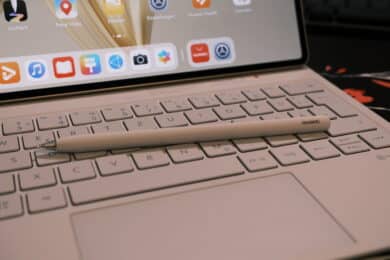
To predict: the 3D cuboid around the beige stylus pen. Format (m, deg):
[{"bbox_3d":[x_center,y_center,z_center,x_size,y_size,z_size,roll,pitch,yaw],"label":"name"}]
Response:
[{"bbox_3d":[-0.001,0.003,0.274,0.162,0.009,0.009,-4,30,-10],"label":"beige stylus pen"}]

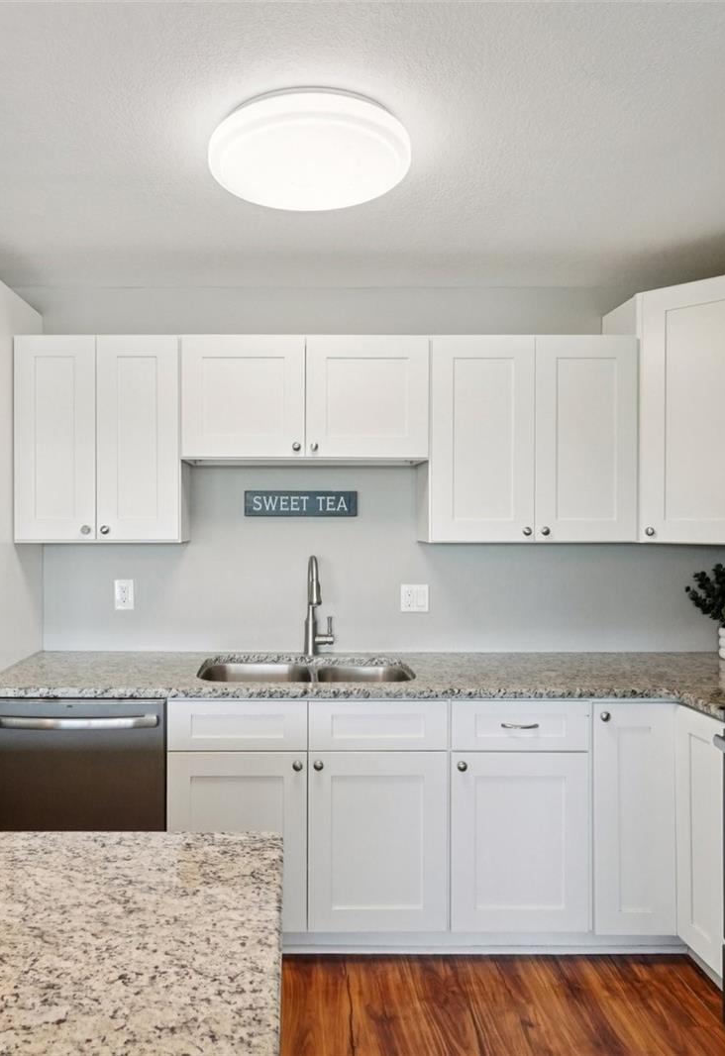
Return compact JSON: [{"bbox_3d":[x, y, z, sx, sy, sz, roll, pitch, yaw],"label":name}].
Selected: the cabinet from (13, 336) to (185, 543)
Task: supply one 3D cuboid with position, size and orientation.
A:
[{"bbox_3d":[-0.970,-0.325,2.560,0.615,0.762,0.325,0,0,-3],"label":"cabinet"}]

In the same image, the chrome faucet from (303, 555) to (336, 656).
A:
[{"bbox_3d":[-0.175,0.310,2.565,0.125,0.405,0.250,0,0,-8],"label":"chrome faucet"}]

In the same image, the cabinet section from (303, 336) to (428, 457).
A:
[{"bbox_3d":[0.012,-0.477,2.562,0.451,0.456,0.290,0,0,-3],"label":"cabinet section"}]

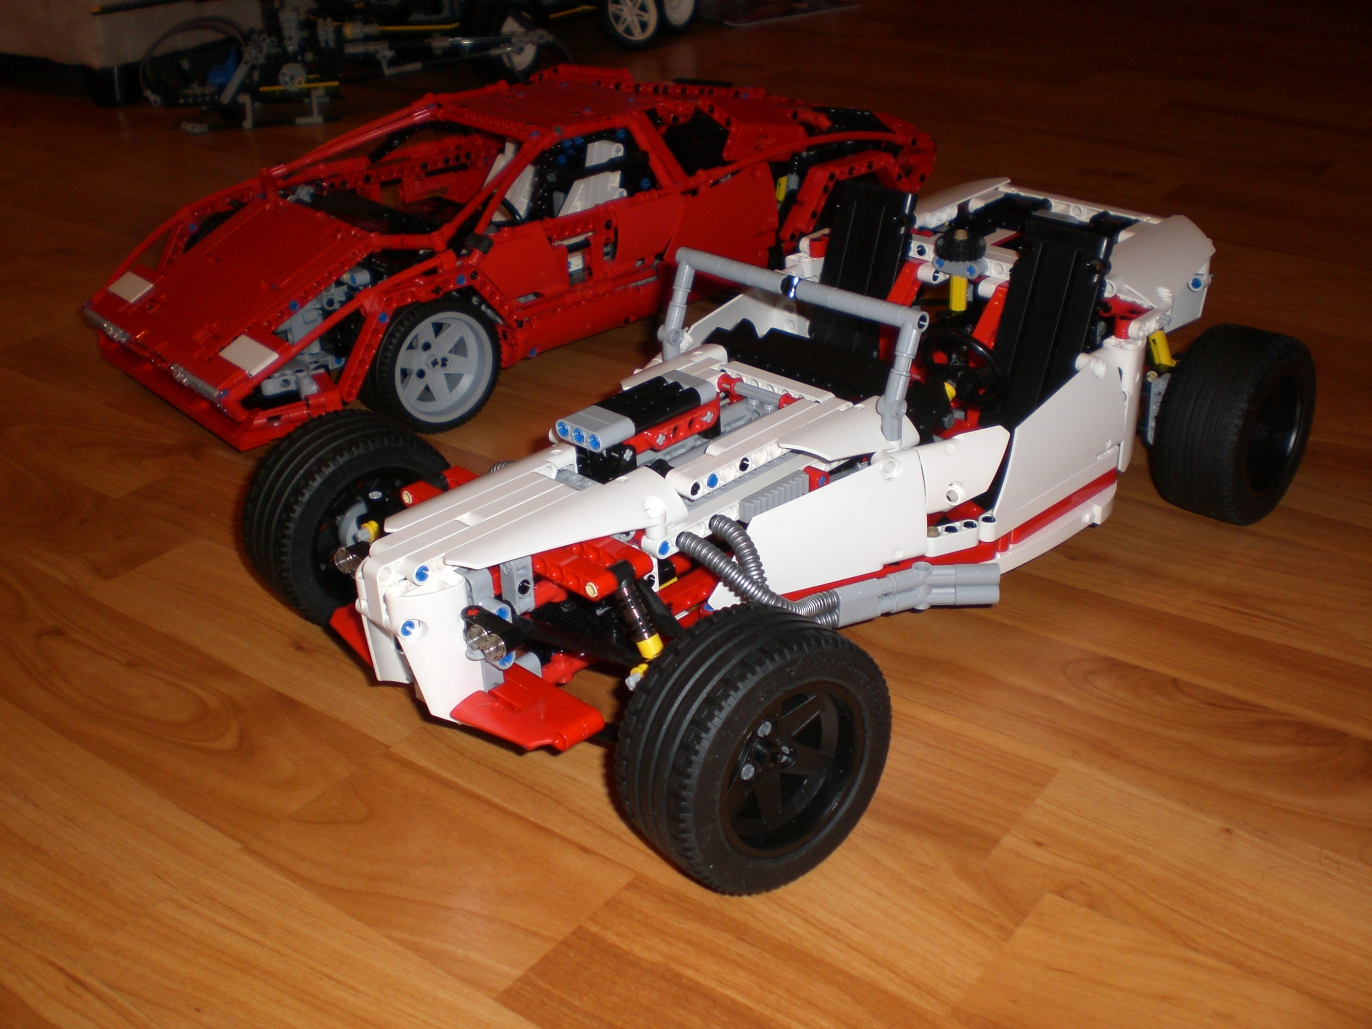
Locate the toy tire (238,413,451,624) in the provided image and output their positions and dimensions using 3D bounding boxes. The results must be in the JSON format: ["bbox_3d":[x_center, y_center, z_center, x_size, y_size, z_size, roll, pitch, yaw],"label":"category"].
[{"bbox_3d":[-0.128,0.003,0.587,0.082,0.082,0.038,-24,36,-36],"label":"toy tire"}]

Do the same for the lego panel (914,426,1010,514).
[{"bbox_3d":[0.099,-0.019,0.563,0.045,0.029,0.015,-16,31,-25],"label":"lego panel"}]

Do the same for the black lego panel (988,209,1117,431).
[{"bbox_3d":[0.146,-0.071,0.611,0.039,0.089,0.010,24,20,39],"label":"black lego panel"}]

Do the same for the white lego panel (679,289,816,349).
[{"bbox_3d":[0.036,-0.085,0.677,0.087,0.047,0.015,-26,37,-38],"label":"white lego panel"}]

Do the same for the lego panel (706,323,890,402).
[{"bbox_3d":[0.055,-0.060,0.582,0.036,0.016,0.090,-26,36,-38],"label":"lego panel"}]

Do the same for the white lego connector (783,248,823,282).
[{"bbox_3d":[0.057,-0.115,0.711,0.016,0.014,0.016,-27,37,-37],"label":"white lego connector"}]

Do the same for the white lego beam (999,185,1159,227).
[{"bbox_3d":[0.185,-0.143,0.709,0.008,0.008,0.086,-27,37,-37],"label":"white lego beam"}]

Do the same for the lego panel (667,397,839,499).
[{"bbox_3d":[0.026,-0.025,0.536,0.088,0.010,0.017,-26,36,-38],"label":"lego panel"}]

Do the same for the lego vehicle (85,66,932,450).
[{"bbox_3d":[-0.090,-0.178,0.873,0.463,0.123,0.248,-22,34,-34],"label":"lego vehicle"}]

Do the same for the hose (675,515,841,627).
[{"bbox_3d":[0.029,0.021,0.528,0.064,0.050,0.023,-14,30,-23],"label":"hose"}]

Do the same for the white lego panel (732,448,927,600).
[{"bbox_3d":[0.048,0.003,0.538,0.088,0.046,0.013,-13,30,-20],"label":"white lego panel"}]

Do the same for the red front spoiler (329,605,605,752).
[{"bbox_3d":[-0.080,0.049,0.497,0.033,0.013,0.124,-26,37,-38],"label":"red front spoiler"}]

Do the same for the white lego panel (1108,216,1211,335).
[{"bbox_3d":[0.202,-0.101,0.638,0.064,0.034,0.030,-26,36,-38],"label":"white lego panel"}]

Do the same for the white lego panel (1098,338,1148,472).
[{"bbox_3d":[0.168,-0.040,0.599,0.026,0.058,0.015,-26,37,-38],"label":"white lego panel"}]

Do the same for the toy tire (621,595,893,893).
[{"bbox_3d":[0.021,0.070,0.453,0.082,0.082,0.038,-20,33,-30],"label":"toy tire"}]

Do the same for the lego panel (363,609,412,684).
[{"bbox_3d":[-0.097,0.034,0.482,0.015,0.051,0.022,-26,36,-38],"label":"lego panel"}]

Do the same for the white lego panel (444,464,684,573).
[{"bbox_3d":[-0.037,0.008,0.487,0.086,0.017,0.023,-26,37,-38],"label":"white lego panel"}]

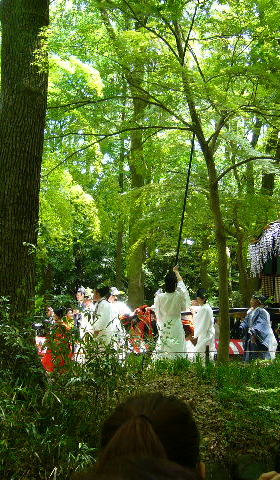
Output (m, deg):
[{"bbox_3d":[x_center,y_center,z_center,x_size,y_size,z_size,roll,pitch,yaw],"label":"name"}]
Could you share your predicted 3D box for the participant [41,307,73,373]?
[{"bbox_3d":[-1.574,1.876,12.200,0.450,1.280,0.500,0,-9,6],"label":"participant"}]

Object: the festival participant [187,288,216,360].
[{"bbox_3d":[1.372,1.898,14.200,0.600,1.680,0.520,-1,-4,17],"label":"festival participant"}]

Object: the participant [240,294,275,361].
[{"bbox_3d":[2.687,2.036,14.800,0.700,1.600,0.600,2,-4,-22],"label":"participant"}]

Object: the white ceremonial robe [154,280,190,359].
[{"bbox_3d":[0.638,1.590,12.700,0.680,1.560,0.500,2,-9,-8],"label":"white ceremonial robe"}]

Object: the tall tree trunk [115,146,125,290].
[{"bbox_3d":[-0.855,-0.396,27.000,0.360,9.800,0.360,1,-9,0],"label":"tall tree trunk"}]

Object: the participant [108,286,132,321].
[{"bbox_3d":[-0.465,1.834,14.000,0.500,1.650,0.550,8,-11,-39],"label":"participant"}]

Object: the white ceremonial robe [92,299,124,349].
[{"bbox_3d":[-0.693,1.887,13.800,0.600,1.260,0.520,-1,-4,12],"label":"white ceremonial robe"}]

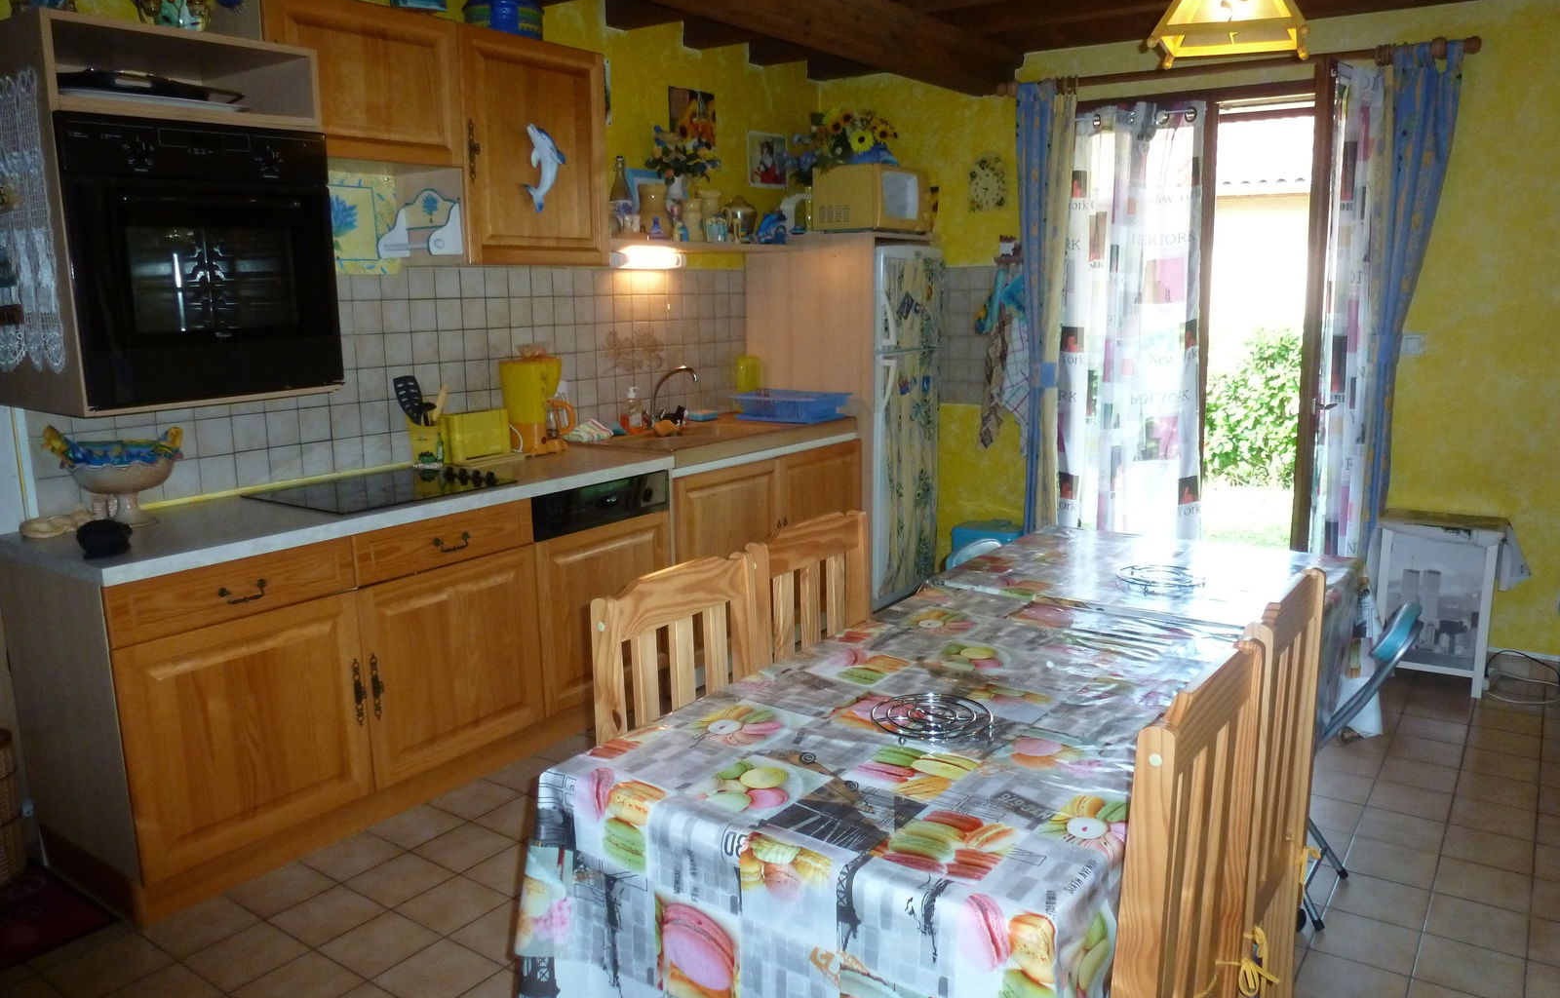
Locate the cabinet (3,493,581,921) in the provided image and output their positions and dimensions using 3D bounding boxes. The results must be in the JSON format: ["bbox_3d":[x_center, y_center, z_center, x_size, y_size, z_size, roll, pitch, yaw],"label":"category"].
[{"bbox_3d":[-1.306,0.460,2.986,0.620,0.800,1.213,6,12,36],"label":"cabinet"}]

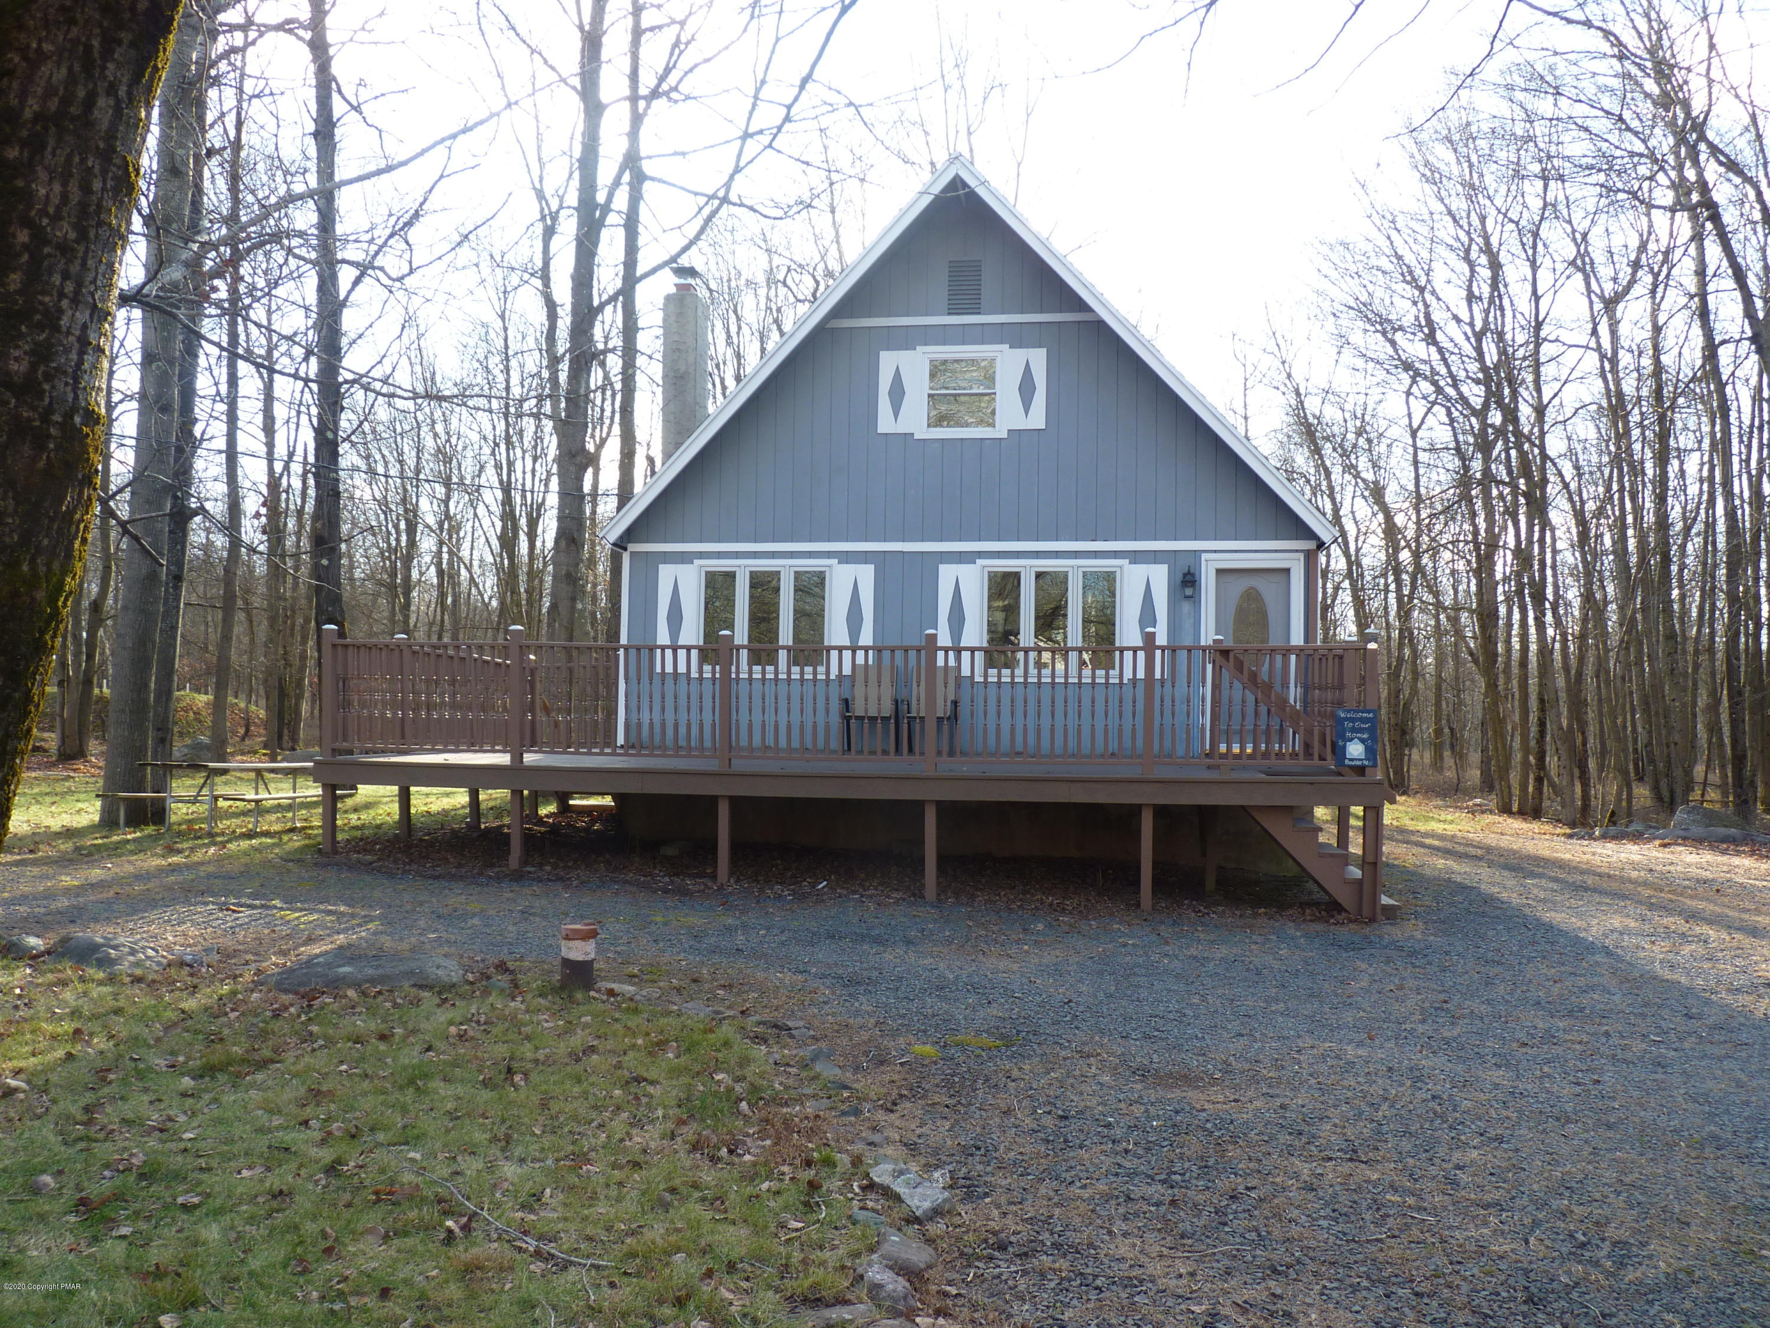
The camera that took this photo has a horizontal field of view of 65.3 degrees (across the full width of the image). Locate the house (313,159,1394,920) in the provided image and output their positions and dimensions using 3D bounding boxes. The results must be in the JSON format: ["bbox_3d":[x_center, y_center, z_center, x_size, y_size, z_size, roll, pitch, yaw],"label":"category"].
[{"bbox_3d":[0.589,-1.560,17.085,8.820,7.350,12.470,1,-2,9],"label":"house"}]

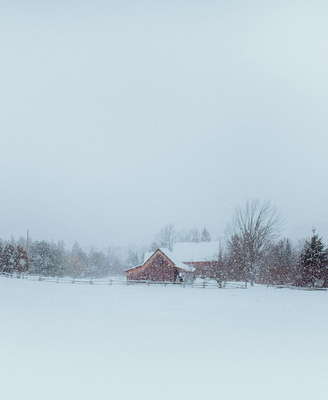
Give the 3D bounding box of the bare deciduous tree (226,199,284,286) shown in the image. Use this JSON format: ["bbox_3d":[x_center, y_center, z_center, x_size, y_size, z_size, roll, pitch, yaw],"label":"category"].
[{"bbox_3d":[14.562,6.705,92.831,9.250,13.980,8.790,0,-6,0],"label":"bare deciduous tree"}]

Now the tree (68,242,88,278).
[{"bbox_3d":[-18.515,13.196,126.316,4.350,7.970,4.140,0,-6,0],"label":"tree"}]

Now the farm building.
[{"bbox_3d":[1.600,10.351,99.969,15.500,7.200,14.000,-1,-6,8],"label":"farm building"}]

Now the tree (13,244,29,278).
[{"bbox_3d":[-24.711,10.581,100.447,2.770,5.820,2.630,0,-6,0],"label":"tree"}]

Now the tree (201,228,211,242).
[{"bbox_3d":[9.922,12.644,139.460,3.840,11.670,3.650,0,-6,0],"label":"tree"}]

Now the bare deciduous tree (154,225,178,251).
[{"bbox_3d":[0.728,12.340,141.506,6.570,12.810,6.240,0,-6,0],"label":"bare deciduous tree"}]

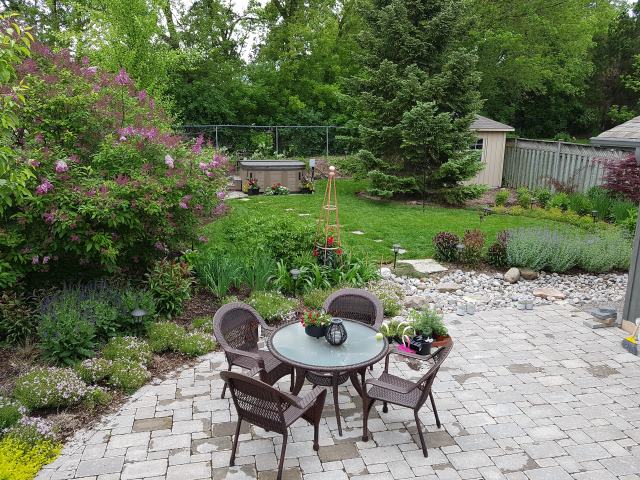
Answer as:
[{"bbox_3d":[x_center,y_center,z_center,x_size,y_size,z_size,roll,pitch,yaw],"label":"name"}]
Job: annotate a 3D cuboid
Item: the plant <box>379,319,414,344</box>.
[{"bbox_3d":[1.046,1.206,6.522,0.460,0.280,0.360,2,14,10],"label":"plant"}]

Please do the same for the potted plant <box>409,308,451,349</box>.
[{"bbox_3d":[1.470,1.153,6.377,0.520,0.450,0.460,3,14,14],"label":"potted plant"}]

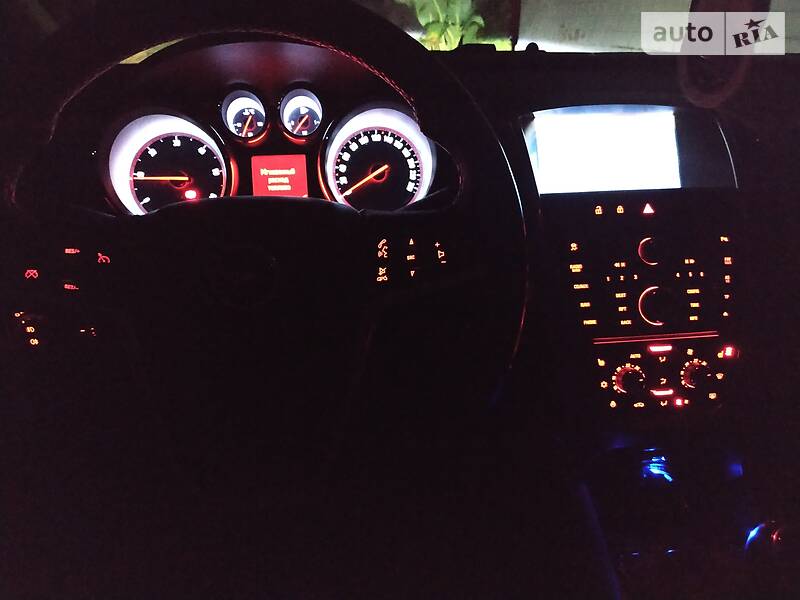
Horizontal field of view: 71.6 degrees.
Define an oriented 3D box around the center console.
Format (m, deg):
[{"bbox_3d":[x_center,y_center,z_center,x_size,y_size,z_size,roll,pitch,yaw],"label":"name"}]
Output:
[{"bbox_3d":[0.257,0.000,0.590,0.180,0.224,0.040,-3,-6,-3],"label":"center console"}]

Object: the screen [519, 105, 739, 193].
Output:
[{"bbox_3d":[0.250,-0.164,0.605,0.205,0.090,0.040,-3,-3,-3],"label":"screen"}]

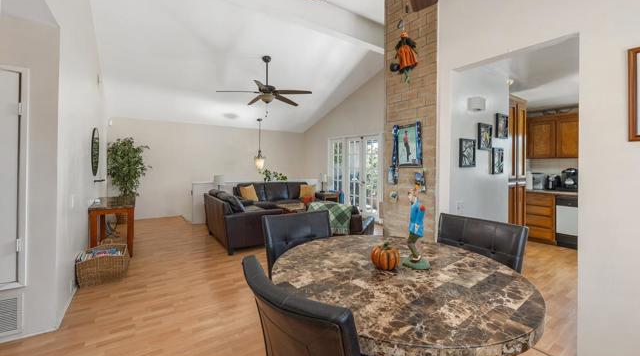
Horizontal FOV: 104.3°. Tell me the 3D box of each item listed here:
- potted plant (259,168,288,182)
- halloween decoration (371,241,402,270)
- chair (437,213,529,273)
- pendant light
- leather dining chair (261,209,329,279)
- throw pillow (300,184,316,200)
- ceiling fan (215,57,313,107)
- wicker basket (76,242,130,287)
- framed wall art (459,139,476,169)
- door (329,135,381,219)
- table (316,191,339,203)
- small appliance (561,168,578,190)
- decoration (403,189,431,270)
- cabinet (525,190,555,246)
[{"bbox_3d":[-1.210,-0.077,6.400,0.720,0.420,0.500,-1,2,-36],"label":"potted plant"},{"bbox_3d":[0.344,0.412,1.300,0.150,0.140,0.150,1,2,0],"label":"halloween decoration"},{"bbox_3d":[0.745,0.733,1.423,0.580,0.955,0.490,-1,2,-31],"label":"chair"},{"bbox_3d":[-1.647,-0.936,6.850,0.320,1.420,0.320,-1,2,-36],"label":"pendant light"},{"bbox_3d":[-0.045,0.725,1.523,0.490,0.955,0.580,-1,2,-27],"label":"leather dining chair"},{"bbox_3d":[-0.307,0.380,6.750,0.440,0.430,0.150,-1,-12,-27],"label":"throw pillow"},{"bbox_3d":[-0.955,-1.734,4.400,1.620,0.860,1.620,-1,2,-36],"label":"ceiling fan"},{"bbox_3d":[-2.506,0.980,2.922,0.420,0.330,0.460,-1,2,-37],"label":"wicker basket"},{"bbox_3d":[1.581,-0.264,2.660,0.310,0.300,0.040,-1,2,-36],"label":"framed wall art"},{"bbox_3d":[0.849,-0.066,6.600,0.120,2.080,1.830,-1,2,-39],"label":"door"},{"bbox_3d":[0.217,0.708,7.028,0.520,0.550,0.520,-1,2,-36],"label":"table"},{"bbox_3d":[4.126,0.025,4.080,0.310,0.340,0.250,-1,2,-37],"label":"small appliance"},{"bbox_3d":[0.503,0.260,1.309,0.130,0.385,0.105,0,2,-1],"label":"decoration"},{"bbox_3d":[4.014,0.703,4.490,0.600,0.870,0.440,-1,2,-36],"label":"cabinet"}]

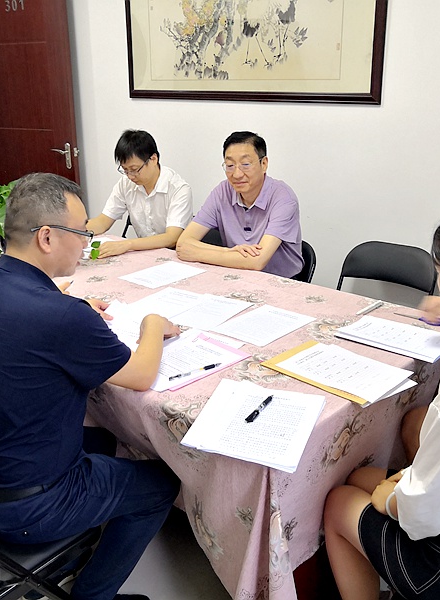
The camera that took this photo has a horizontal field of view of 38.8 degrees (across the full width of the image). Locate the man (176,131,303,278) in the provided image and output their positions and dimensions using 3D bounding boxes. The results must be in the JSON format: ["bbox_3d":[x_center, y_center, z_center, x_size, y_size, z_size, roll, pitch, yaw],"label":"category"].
[{"bbox_3d":[0.061,-0.076,2.722,0.550,1.270,0.680,12,23,32],"label":"man"}]

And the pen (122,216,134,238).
[{"bbox_3d":[-0.478,-0.377,3.200,0.014,0.125,0.014,17,0,0],"label":"pen"}]

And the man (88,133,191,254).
[{"bbox_3d":[-0.416,-0.181,3.058,0.540,1.250,0.720,17,26,41],"label":"man"}]

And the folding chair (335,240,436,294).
[{"bbox_3d":[0.593,0.187,2.677,0.450,0.800,0.480,16,25,39],"label":"folding chair"}]

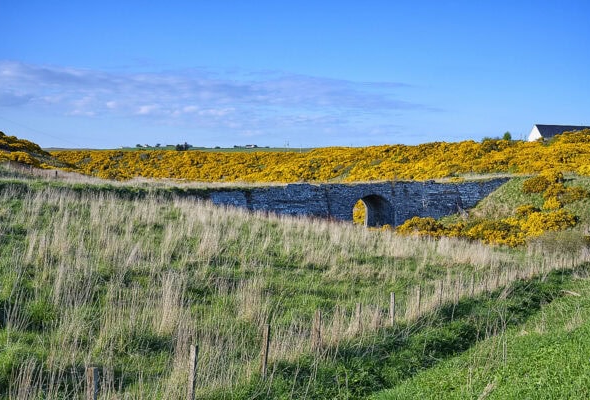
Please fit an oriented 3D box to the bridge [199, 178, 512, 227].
[{"bbox_3d":[4.970,0.432,77.114,28.600,4.600,6.800,-1,4,-17],"label":"bridge"}]

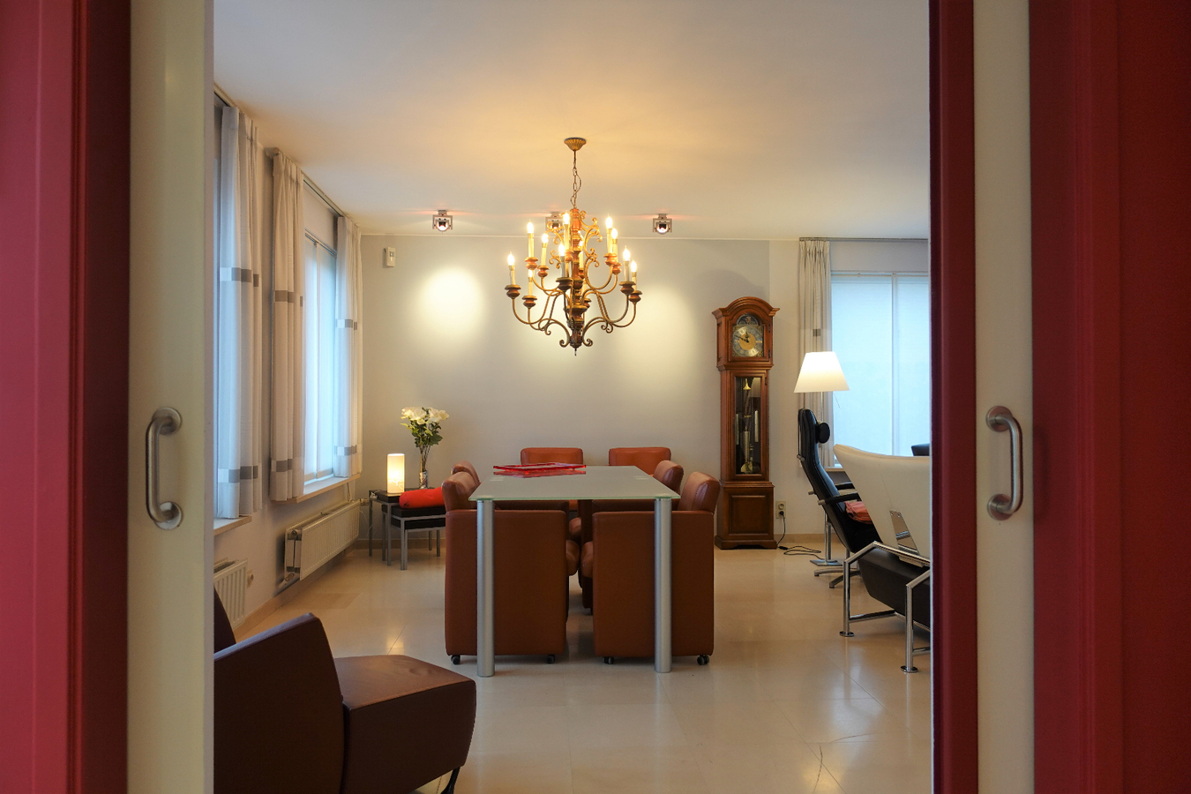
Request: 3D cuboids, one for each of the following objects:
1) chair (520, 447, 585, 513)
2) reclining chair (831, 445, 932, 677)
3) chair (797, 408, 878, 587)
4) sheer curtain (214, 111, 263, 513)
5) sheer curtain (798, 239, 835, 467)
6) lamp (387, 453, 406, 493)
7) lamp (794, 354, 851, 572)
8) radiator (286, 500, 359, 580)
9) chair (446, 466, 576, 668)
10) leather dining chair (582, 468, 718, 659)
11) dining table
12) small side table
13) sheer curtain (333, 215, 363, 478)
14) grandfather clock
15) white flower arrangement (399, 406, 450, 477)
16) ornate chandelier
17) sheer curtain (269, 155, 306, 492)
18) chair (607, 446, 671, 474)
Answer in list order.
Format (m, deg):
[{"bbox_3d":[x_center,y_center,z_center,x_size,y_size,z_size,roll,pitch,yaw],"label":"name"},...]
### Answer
[{"bbox_3d":[-0.312,0.794,5.776,0.580,0.810,0.620,0,-1,-4],"label":"chair"},{"bbox_3d":[1.716,0.713,3.800,0.860,0.950,0.800,0,-1,-12],"label":"reclining chair"},{"bbox_3d":[1.716,0.631,5.120,0.860,1.120,0.700,0,-1,13],"label":"chair"},{"bbox_3d":[-1.663,-0.380,3.728,0.120,1.840,0.370,0,-1,-4],"label":"sheer curtain"},{"bbox_3d":[1.783,-0.359,6.478,0.290,1.860,0.120,0,-1,-4],"label":"sheer curtain"},{"bbox_3d":[-1.469,0.564,5.872,0.130,0.290,0.130,0,-1,-4],"label":"lamp"},{"bbox_3d":[1.647,0.445,5.735,0.400,1.520,0.400,0,-1,-4],"label":"lamp"},{"bbox_3d":[-1.722,0.878,5.100,0.100,0.290,1.400,0,-1,-4],"label":"radiator"},{"bbox_3d":[-0.382,0.775,3.765,0.620,0.810,0.580,0,-1,0],"label":"chair"},{"bbox_3d":[0.238,0.781,3.778,0.630,0.815,0.560,0,-1,-3],"label":"leather dining chair"},{"bbox_3d":[-0.141,0.815,4.207,0.900,0.755,1.700,0,-1,-4],"label":"dining table"},{"bbox_3d":[-1.328,0.955,5.854,0.520,0.490,0.630,0,-1,-33],"label":"small side table"},{"bbox_3d":[-1.826,-0.352,5.862,0.120,1.860,0.470,0,-1,-4],"label":"sheer curtain"},{"bbox_3d":[1.218,0.212,6.445,0.490,2.000,0.260,0,-1,-4],"label":"grandfather clock"},{"bbox_3d":[-1.316,0.359,6.120,0.370,0.600,0.340,0,-1,-4],"label":"white flower arrangement"},{"bbox_3d":[-0.100,-0.764,4.051,0.700,1.100,0.700,0,-1,-4],"label":"ornate chandelier"},{"bbox_3d":[-1.688,-0.376,4.400,0.110,1.870,0.370,0,-1,-4],"label":"sheer curtain"},{"bbox_3d":[0.365,0.801,6.070,0.560,0.815,0.630,0,-1,-7],"label":"chair"}]

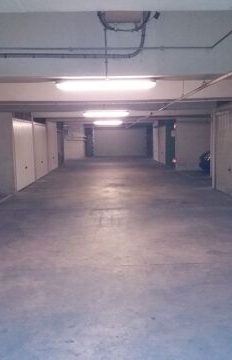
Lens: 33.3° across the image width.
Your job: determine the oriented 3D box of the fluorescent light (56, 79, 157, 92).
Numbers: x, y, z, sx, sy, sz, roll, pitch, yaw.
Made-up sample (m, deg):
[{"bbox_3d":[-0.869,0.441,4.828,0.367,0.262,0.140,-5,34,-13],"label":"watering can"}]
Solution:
[{"bbox_3d":[-0.134,-1.199,4.942,1.300,0.110,0.160,-1,6,-1],"label":"fluorescent light"}]

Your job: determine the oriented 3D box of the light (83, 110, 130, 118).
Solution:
[{"bbox_3d":[-0.279,-1.800,10.621,1.280,0.110,0.160,-1,6,-1],"label":"light"}]

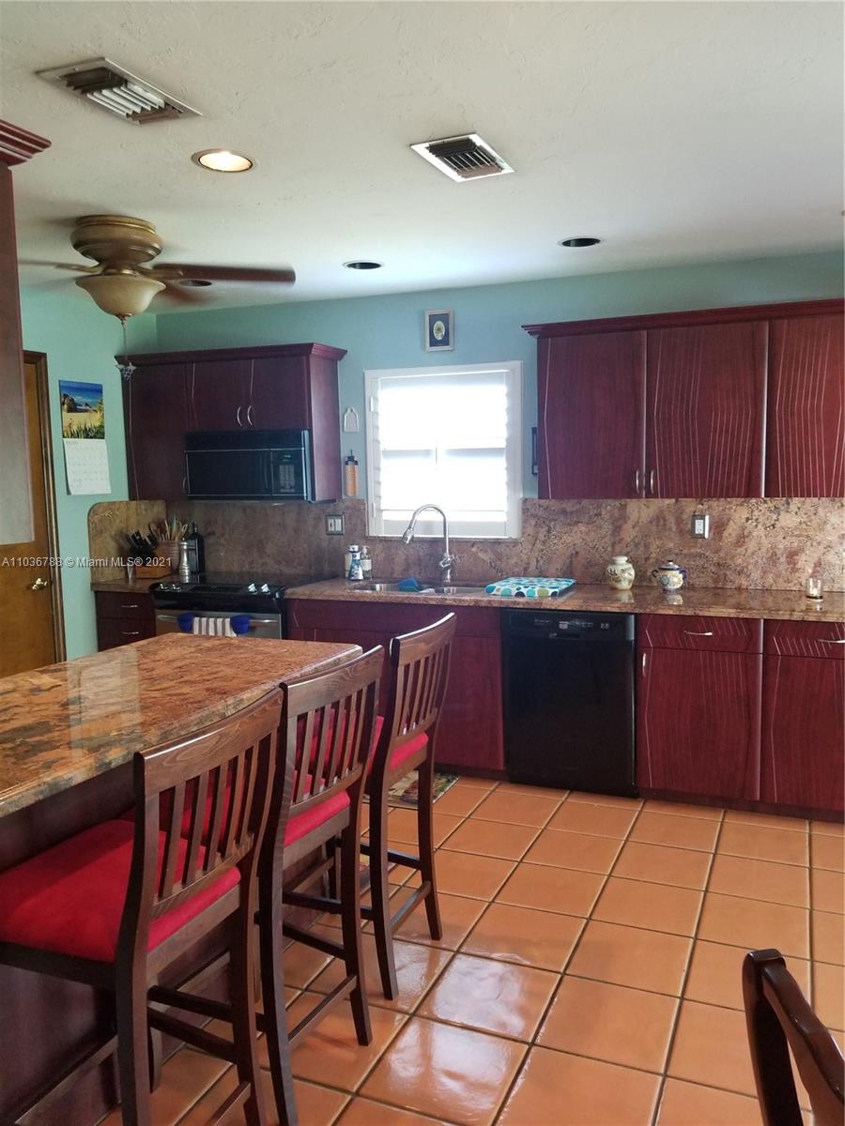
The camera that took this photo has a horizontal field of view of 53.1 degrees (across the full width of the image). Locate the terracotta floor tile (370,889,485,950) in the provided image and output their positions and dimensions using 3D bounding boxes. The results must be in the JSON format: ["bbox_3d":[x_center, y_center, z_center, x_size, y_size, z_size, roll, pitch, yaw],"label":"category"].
[{"bbox_3d":[0.020,1.176,2.804,0.323,0.012,0.323,1,6,24],"label":"terracotta floor tile"}]

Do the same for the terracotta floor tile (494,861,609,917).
[{"bbox_3d":[0.457,1.150,2.971,0.323,0.012,0.323,1,6,24],"label":"terracotta floor tile"}]

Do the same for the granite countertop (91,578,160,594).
[{"bbox_3d":[-1.588,0.113,5.062,0.410,0.043,0.613,1,6,24],"label":"granite countertop"}]

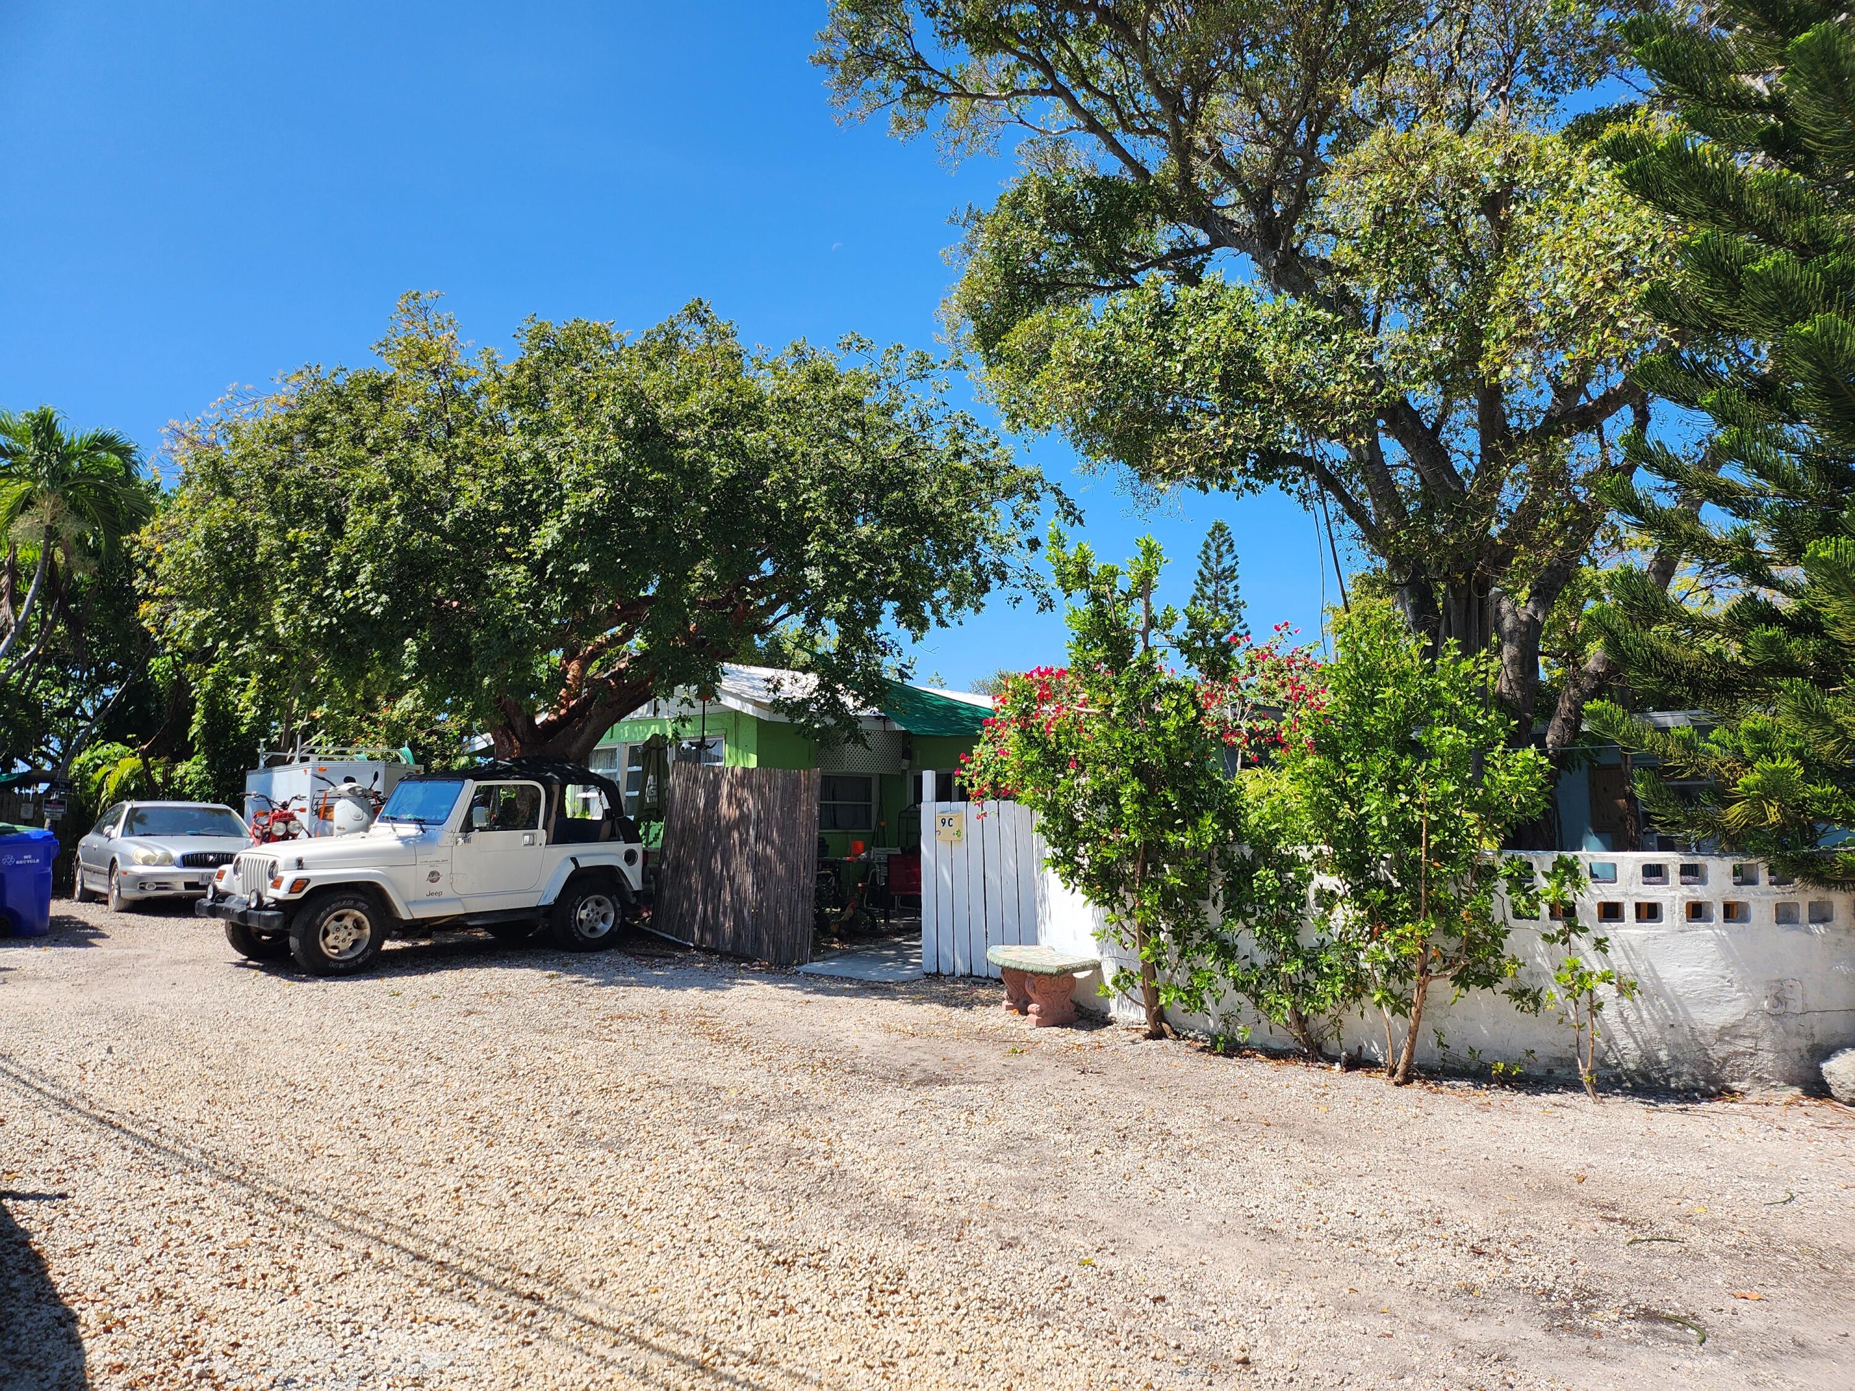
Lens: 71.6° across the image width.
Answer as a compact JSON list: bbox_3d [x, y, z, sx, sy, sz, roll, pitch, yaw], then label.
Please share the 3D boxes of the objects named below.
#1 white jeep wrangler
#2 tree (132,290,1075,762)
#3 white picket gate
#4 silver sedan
[{"bbox_3d":[-4.443,1.519,12.027,1.740,1.800,3.850,-4,-6,41],"label":"white jeep wrangler"},{"bbox_3d":[-3.601,-0.757,14.112,9.500,6.700,8.000,0,-5,0],"label":"tree"},{"bbox_3d":[0.445,1.617,10.682,1.020,1.410,0.080,-2,-5,24],"label":"white picket gate"},{"bbox_3d":[-10.483,2.187,17.855,1.820,1.420,4.740,5,-6,-41],"label":"silver sedan"}]

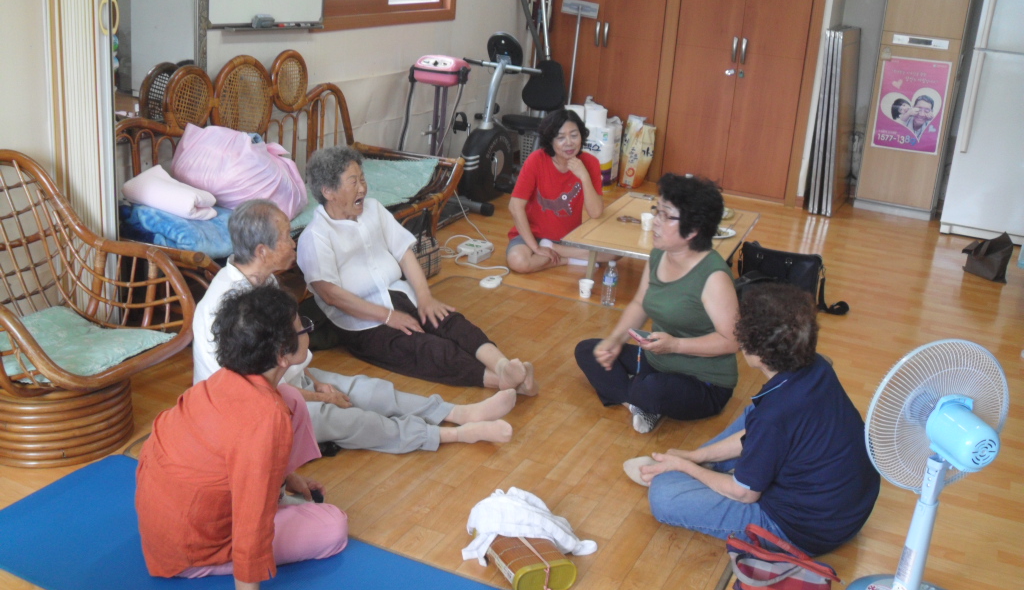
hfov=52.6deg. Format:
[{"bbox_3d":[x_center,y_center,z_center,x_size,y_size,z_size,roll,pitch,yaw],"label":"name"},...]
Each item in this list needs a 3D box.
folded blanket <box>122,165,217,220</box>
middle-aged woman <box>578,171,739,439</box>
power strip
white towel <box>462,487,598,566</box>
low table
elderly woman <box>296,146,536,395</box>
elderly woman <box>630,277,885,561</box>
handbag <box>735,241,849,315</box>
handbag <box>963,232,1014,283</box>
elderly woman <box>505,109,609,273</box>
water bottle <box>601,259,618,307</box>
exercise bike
[{"bbox_3d":[-1.297,-0.385,3.929,0.370,0.135,0.250,16,21,31],"label":"folded blanket"},{"bbox_3d":[0.617,0.006,3.689,0.588,0.821,0.588,-6,21,-27],"label":"middle-aged woman"},{"bbox_3d":[-0.183,-0.224,5.380,0.160,0.052,0.220,12,19,21],"label":"power strip"},{"bbox_3d":[0.047,0.613,2.847,0.375,0.142,0.253,1,19,-8],"label":"white towel"},{"bbox_3d":[0.766,-0.215,5.220,0.750,0.274,1.195,11,20,20],"label":"low table"},{"bbox_3d":[-0.369,-0.117,3.888,1.043,0.800,0.517,17,23,33],"label":"elderly woman"},{"bbox_3d":[0.763,0.278,3.056,0.750,0.729,0.608,16,22,33],"label":"elderly woman"},{"bbox_3d":[1.314,-0.097,5.017,0.420,0.260,0.170,11,19,20],"label":"handbag"},{"bbox_3d":[2.659,-0.220,5.779,0.150,0.240,0.260,-8,22,-33],"label":"handbag"},{"bbox_3d":[0.287,-0.532,5.271,0.588,0.780,0.557,3,19,-2],"label":"elderly woman"},{"bbox_3d":[0.459,-0.065,4.787,0.067,0.212,0.067,12,19,21],"label":"water bottle"},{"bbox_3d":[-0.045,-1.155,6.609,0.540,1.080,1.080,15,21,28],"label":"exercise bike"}]

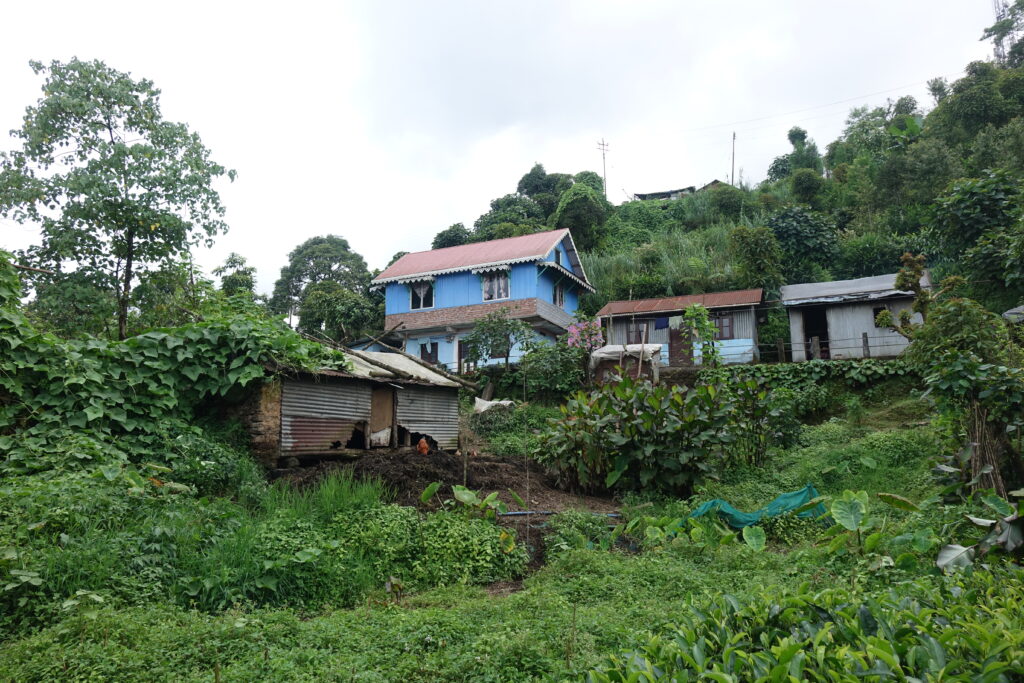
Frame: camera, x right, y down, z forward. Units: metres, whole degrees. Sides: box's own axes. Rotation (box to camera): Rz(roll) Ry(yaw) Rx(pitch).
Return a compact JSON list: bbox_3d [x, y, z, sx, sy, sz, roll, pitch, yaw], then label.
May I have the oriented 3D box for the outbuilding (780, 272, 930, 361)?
[{"bbox_3d":[12.755,-0.740,25.416,4.950,3.150,3.650,-5,-10,20],"label":"outbuilding"}]

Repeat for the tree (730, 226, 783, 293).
[{"bbox_3d":[11.281,-3.530,31.500,2.532,3.700,2.500,-1,-9,0],"label":"tree"}]

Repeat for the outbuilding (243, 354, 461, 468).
[{"bbox_3d":[-3.710,1.280,15.319,2.900,2.650,5.700,-7,-11,33],"label":"outbuilding"}]

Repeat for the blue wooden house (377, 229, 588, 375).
[{"bbox_3d":[-1.160,-1.379,30.960,8.350,6.300,6.400,-5,-10,23],"label":"blue wooden house"}]

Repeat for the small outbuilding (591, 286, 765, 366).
[{"bbox_3d":[6.802,-0.344,27.321,6.050,3.000,3.650,-4,-9,18],"label":"small outbuilding"}]

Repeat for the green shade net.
[{"bbox_3d":[3.344,2.261,9.300,1.842,0.620,0.750,-1,-9,0],"label":"green shade net"}]

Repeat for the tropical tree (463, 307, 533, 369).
[{"bbox_3d":[-0.502,-0.037,25.400,2.625,2.431,2.400,-1,-9,0],"label":"tropical tree"}]

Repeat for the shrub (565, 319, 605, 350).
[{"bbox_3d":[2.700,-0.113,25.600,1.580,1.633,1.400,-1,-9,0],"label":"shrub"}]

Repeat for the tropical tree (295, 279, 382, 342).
[{"bbox_3d":[-8.290,-0.870,33.000,4.169,4.115,3.900,-1,-9,0],"label":"tropical tree"}]

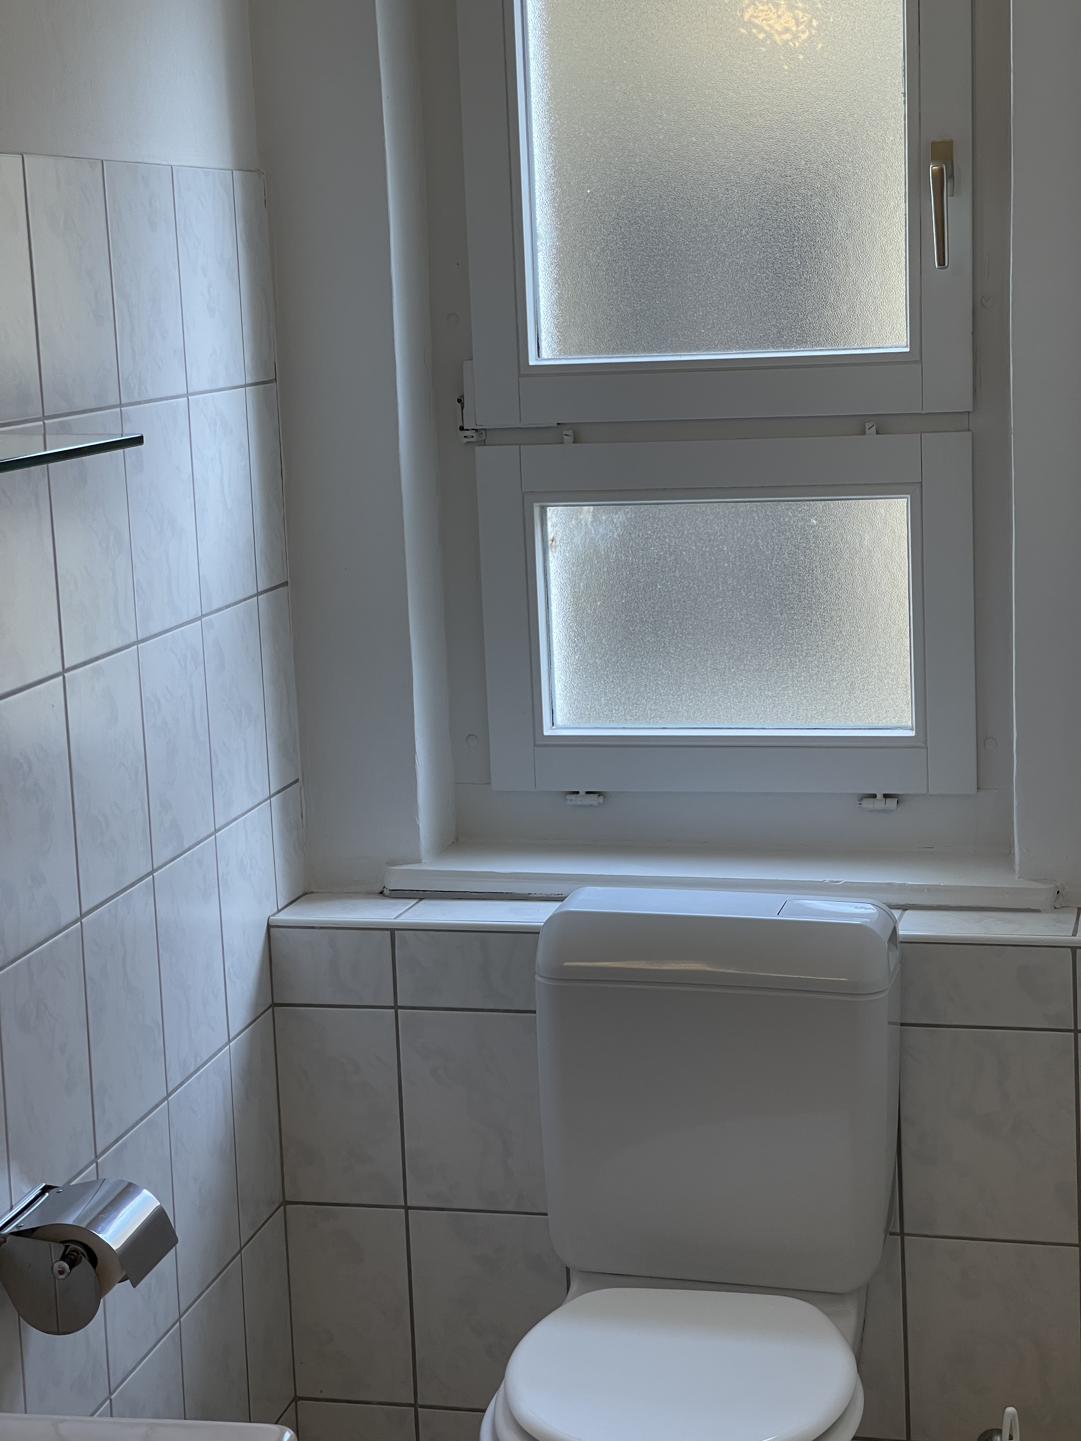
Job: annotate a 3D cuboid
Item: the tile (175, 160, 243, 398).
[{"bbox_3d":[-0.384,-0.508,3.072,0.009,0.249,0.200,0,10,13],"label":"tile"}]

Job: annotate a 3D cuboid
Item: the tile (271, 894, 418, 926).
[{"bbox_3d":[-0.238,0.235,3.311,0.157,0.010,0.145,0,9,16],"label":"tile"}]

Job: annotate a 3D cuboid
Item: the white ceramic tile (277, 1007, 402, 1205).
[{"bbox_3d":[-0.244,0.474,3.263,0.156,0.248,0.009,0,10,14],"label":"white ceramic tile"}]

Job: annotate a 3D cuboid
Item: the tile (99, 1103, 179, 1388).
[{"bbox_3d":[-0.431,0.559,2.854,0.009,0.251,0.199,0,10,13],"label":"tile"}]

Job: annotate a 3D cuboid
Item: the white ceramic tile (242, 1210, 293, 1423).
[{"bbox_3d":[-0.335,0.737,3.244,0.009,0.248,0.158,0,10,13],"label":"white ceramic tile"}]

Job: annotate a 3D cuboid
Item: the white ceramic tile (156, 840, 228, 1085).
[{"bbox_3d":[-0.395,0.272,2.986,0.009,0.248,0.199,0,10,13],"label":"white ceramic tile"}]

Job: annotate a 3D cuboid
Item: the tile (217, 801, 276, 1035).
[{"bbox_3d":[-0.352,0.237,3.198,0.009,0.249,0.200,0,10,13],"label":"tile"}]

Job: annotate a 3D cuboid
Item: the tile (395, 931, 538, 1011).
[{"bbox_3d":[-0.078,0.302,3.207,0.200,0.097,0.009,0,9,16],"label":"tile"}]

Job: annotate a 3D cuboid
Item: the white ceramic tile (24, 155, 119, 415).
[{"bbox_3d":[-0.472,-0.438,2.682,0.009,0.249,0.200,0,10,13],"label":"white ceramic tile"}]

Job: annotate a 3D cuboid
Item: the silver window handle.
[{"bbox_3d":[0.469,-0.604,3.120,0.028,0.149,0.048,0,10,14],"label":"silver window handle"}]

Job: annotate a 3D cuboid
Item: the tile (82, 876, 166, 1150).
[{"bbox_3d":[-0.442,0.309,2.812,0.009,0.249,0.199,0,10,13],"label":"tile"}]

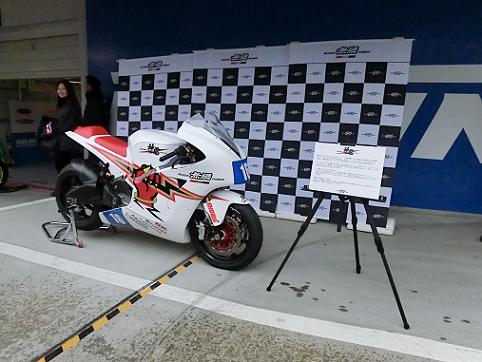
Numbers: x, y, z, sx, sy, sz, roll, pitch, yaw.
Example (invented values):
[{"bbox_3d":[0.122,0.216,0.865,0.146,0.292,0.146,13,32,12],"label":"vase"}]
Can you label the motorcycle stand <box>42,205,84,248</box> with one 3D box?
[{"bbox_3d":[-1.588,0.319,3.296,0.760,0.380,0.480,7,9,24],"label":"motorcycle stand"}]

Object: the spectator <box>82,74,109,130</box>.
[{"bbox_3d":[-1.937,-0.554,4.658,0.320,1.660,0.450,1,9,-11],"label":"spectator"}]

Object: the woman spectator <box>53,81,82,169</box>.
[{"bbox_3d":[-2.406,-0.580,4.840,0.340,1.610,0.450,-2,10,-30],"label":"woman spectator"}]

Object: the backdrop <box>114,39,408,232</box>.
[{"bbox_3d":[-0.064,-0.642,4.521,3.925,2.049,0.200,7,9,22],"label":"backdrop"}]

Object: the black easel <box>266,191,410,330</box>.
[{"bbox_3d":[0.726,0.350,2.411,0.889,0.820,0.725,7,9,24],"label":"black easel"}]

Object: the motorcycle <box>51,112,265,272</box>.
[{"bbox_3d":[-0.780,0.018,2.887,2.100,1.180,0.640,7,9,24],"label":"motorcycle"}]

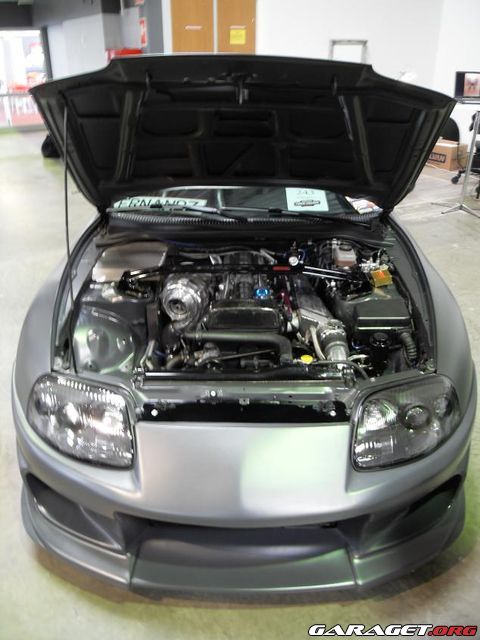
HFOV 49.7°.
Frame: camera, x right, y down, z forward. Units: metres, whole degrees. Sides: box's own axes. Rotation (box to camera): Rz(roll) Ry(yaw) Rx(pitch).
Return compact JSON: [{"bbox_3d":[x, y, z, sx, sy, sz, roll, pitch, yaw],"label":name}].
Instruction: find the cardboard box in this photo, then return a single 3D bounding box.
[{"bbox_3d":[3.433,-2.727,8.542,0.400,0.390,0.550,-13,30,-24],"label":"cardboard box"}]

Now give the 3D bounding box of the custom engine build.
[{"bbox_3d":[0.020,0.005,2.178,1.300,0.460,0.800,0,27,0],"label":"custom engine build"}]

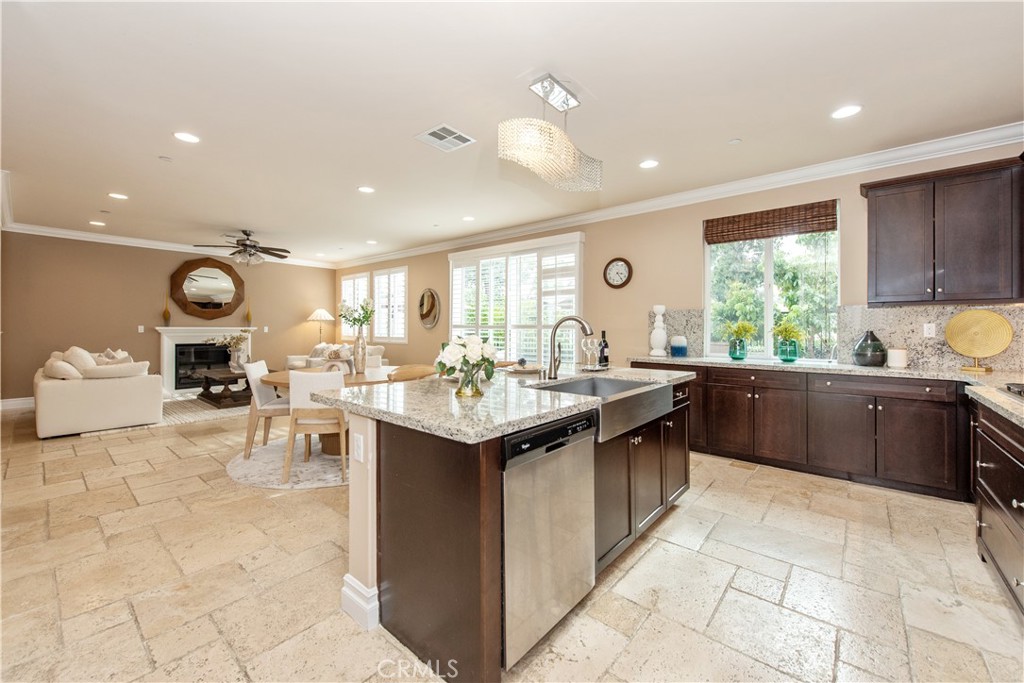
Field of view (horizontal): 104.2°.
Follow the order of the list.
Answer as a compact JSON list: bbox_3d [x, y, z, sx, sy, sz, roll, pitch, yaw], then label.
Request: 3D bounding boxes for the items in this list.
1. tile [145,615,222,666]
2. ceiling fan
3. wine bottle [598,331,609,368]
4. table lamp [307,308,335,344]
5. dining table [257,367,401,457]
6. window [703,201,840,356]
[{"bbox_3d":[-1.308,1.200,1.593,0.200,0.015,0.200,2,2,41],"label":"tile"},{"bbox_3d":[-4.170,-1.479,6.267,1.340,0.540,1.340,-1,1,-34],"label":"ceiling fan"},{"bbox_3d":[0.780,0.056,3.382,0.078,0.297,0.078,1,1,41],"label":"wine bottle"},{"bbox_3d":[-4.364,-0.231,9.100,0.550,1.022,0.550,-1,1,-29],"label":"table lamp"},{"bbox_3d":[-1.685,0.731,4.095,1.520,0.760,1.520,1,1,41],"label":"dining table"},{"bbox_3d":[2.586,-0.570,4.062,1.162,1.490,0.120,1,1,41],"label":"window"}]

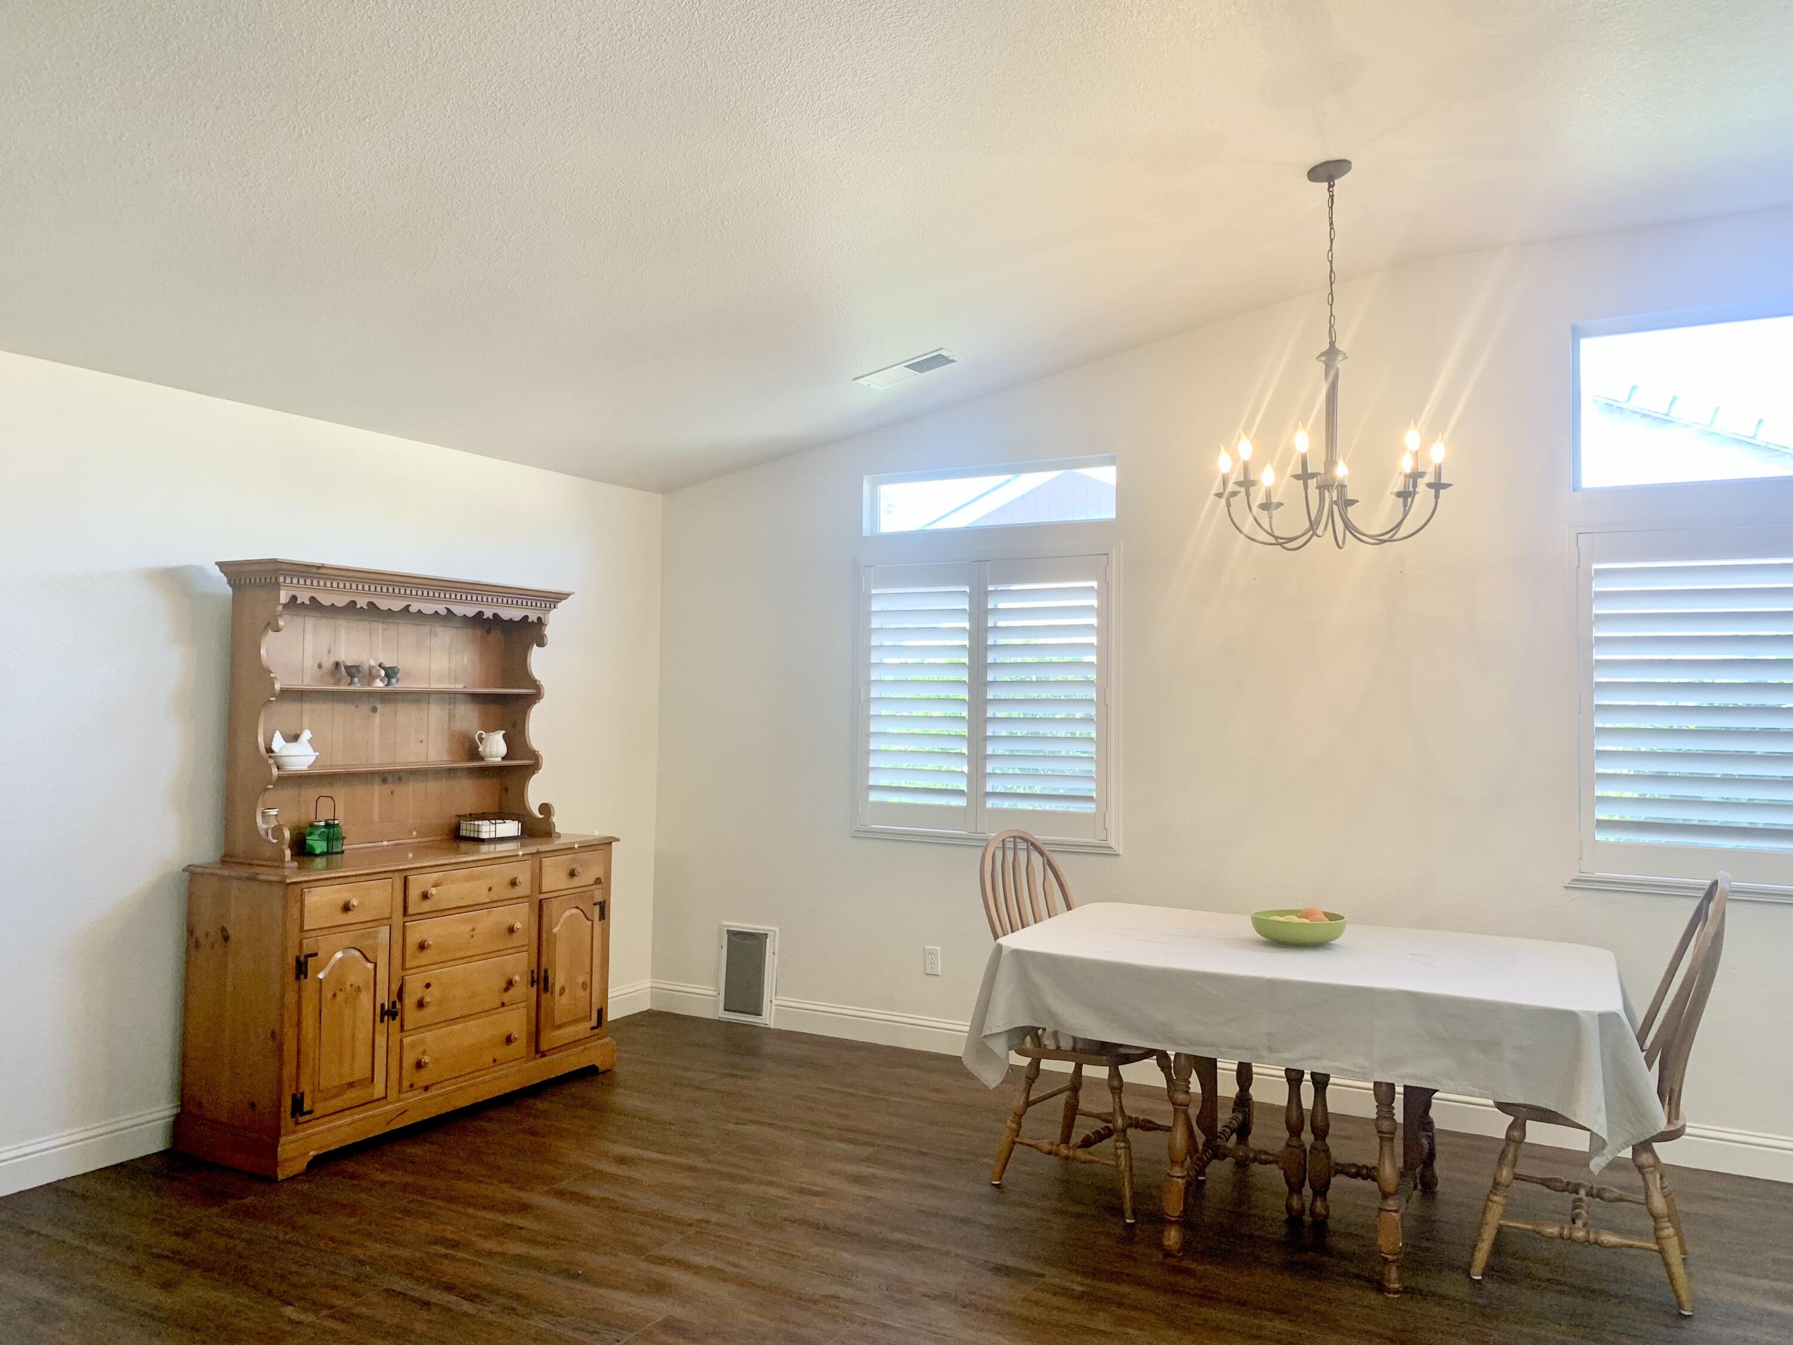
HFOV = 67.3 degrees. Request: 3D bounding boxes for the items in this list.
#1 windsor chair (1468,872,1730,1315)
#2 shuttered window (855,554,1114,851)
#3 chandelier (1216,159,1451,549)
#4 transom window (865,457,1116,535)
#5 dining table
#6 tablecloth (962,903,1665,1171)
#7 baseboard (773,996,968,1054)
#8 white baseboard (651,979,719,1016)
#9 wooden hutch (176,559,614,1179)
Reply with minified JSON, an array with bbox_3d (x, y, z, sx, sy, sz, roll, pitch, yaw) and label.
[{"bbox_3d":[1.810,1.018,3.487,0.570,1.040,0.470,0,-2,29],"label":"windsor chair"},{"bbox_3d":[0.348,0.118,5.569,1.186,1.193,0.065,0,-2,29],"label":"shuttered window"},{"bbox_3d":[1.263,-0.919,3.920,0.696,1.132,0.696,0,-2,29],"label":"chandelier"},{"bbox_3d":[0.387,-0.722,5.615,1.146,0.260,0.100,0,-2,29],"label":"transom window"},{"bbox_3d":[1.171,1.156,3.796,1.656,0.768,1.040,0,-2,29],"label":"dining table"},{"bbox_3d":[1.176,0.965,3.796,1.738,0.392,1.118,0,-2,29],"label":"tablecloth"},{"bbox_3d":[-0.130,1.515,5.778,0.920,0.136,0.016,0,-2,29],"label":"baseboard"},{"bbox_3d":[-0.978,1.519,6.256,0.398,0.136,0.016,0,-2,29],"label":"white baseboard"},{"bbox_3d":[-1.690,0.596,4.796,0.562,1.879,1.493,0,-2,29],"label":"wooden hutch"}]

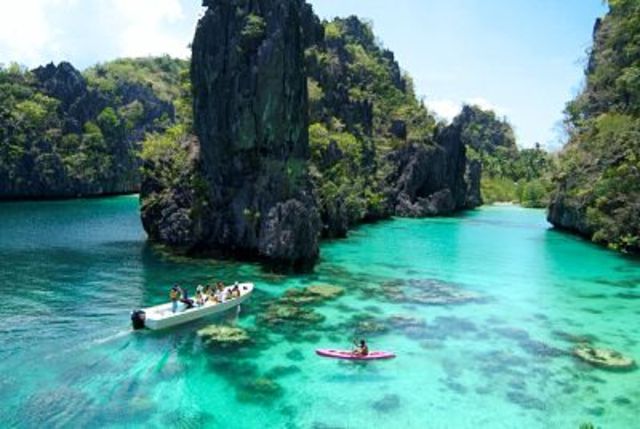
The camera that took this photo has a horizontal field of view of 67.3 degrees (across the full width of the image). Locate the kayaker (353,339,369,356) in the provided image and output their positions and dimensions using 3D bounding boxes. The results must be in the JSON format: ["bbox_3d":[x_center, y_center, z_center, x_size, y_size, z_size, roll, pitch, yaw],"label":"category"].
[{"bbox_3d":[2.040,6.668,24.130,0.820,0.820,0.520,1,6,6],"label":"kayaker"}]

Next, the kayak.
[{"bbox_3d":[1.800,7.009,24.236,3.950,0.340,0.700,1,6,6],"label":"kayak"}]

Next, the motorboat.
[{"bbox_3d":[-7.850,5.851,31.254,8.000,1.500,2.150,-5,8,-42],"label":"motorboat"}]

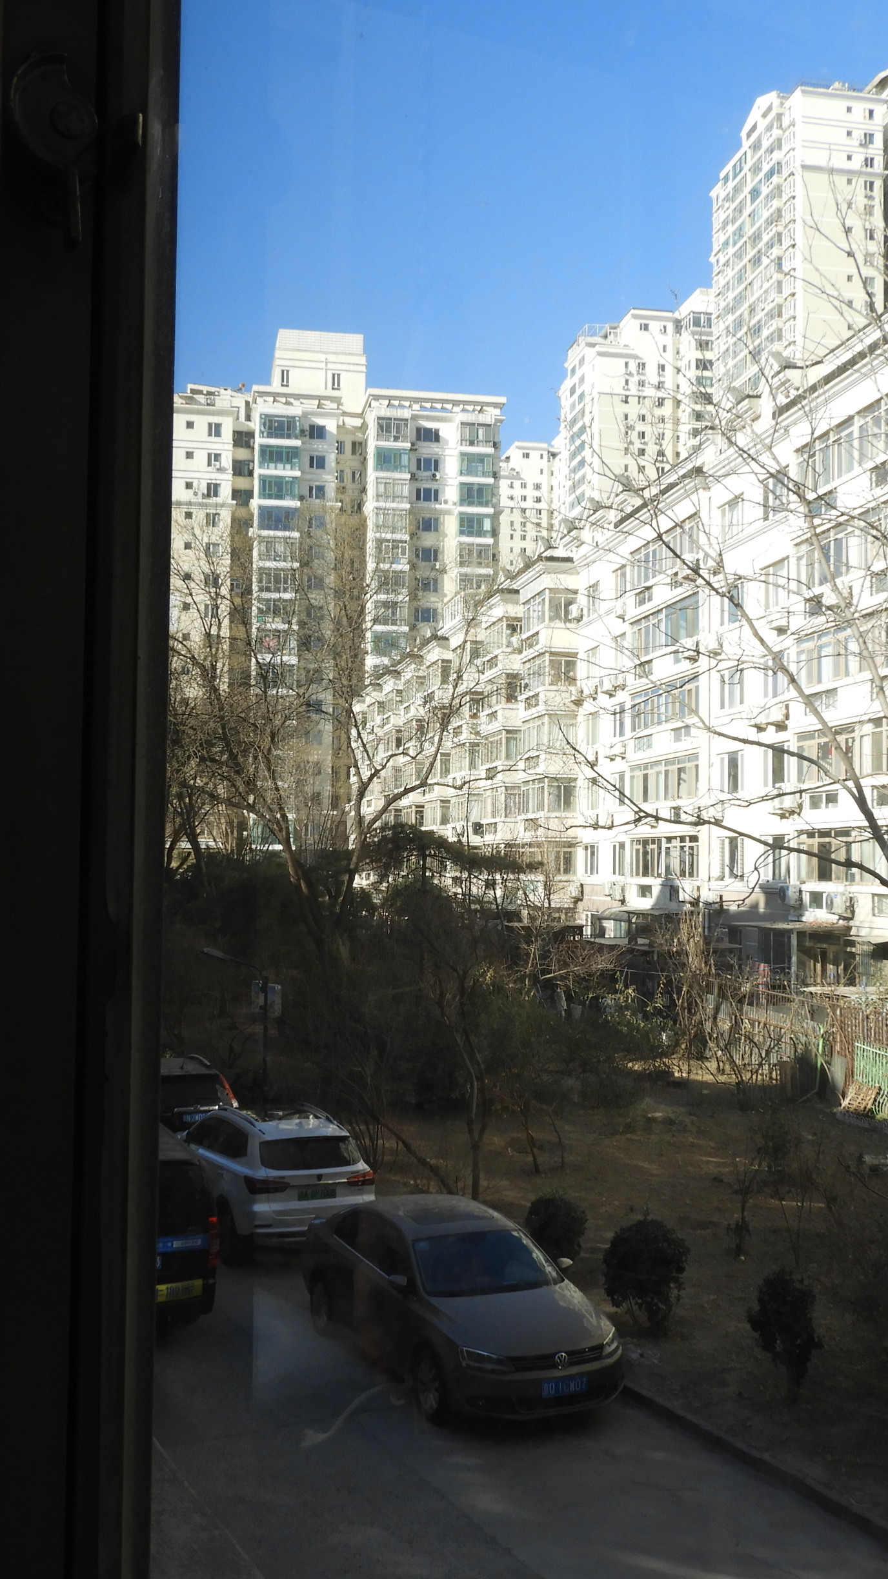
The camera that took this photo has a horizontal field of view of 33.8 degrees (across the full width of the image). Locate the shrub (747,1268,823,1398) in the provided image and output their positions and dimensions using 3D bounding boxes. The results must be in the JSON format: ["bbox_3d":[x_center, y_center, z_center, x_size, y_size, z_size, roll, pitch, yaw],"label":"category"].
[{"bbox_3d":[3.016,4.807,12.902,0.670,1.150,0.640,1,-3,0],"label":"shrub"}]

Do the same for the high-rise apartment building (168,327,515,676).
[{"bbox_3d":[-11.787,-15.549,144.858,33.000,55.000,18.000,1,-3,-12],"label":"high-rise apartment building"}]

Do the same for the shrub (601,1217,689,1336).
[{"bbox_3d":[2.020,4.871,14.619,0.890,1.180,0.860,1,-3,0],"label":"shrub"}]

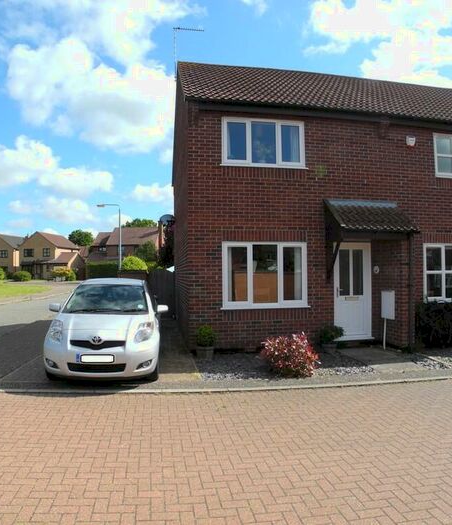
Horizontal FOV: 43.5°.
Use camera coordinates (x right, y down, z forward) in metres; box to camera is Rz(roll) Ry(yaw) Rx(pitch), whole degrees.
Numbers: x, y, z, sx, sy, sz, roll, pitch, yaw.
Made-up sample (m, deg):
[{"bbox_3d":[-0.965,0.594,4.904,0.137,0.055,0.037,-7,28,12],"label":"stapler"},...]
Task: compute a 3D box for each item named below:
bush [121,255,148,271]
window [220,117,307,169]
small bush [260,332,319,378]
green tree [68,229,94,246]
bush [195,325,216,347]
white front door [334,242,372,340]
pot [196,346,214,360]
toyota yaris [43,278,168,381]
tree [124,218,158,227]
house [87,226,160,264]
[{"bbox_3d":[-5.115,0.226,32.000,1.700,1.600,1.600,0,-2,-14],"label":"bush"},{"bbox_3d":[0.788,-2.395,11.445,1.790,1.050,0.100,0,-2,-14],"label":"window"},{"bbox_3d":[1.059,1.528,9.300,0.860,0.720,0.800,0,-2,-14],"label":"small bush"},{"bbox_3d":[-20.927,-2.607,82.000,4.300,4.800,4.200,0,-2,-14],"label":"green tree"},{"bbox_3d":[-0.375,1.334,10.350,0.380,0.410,0.380,-1,-2,0],"label":"bush"},{"bbox_3d":[2.677,0.598,11.888,0.880,2.080,0.100,0,-1,-14],"label":"white front door"},{"bbox_3d":[-0.369,1.645,10.200,0.310,0.250,0.310,0,-1,-14],"label":"pot"},{"bbox_3d":[-1.880,0.970,9.450,1.740,1.520,3.780,0,-1,-4],"label":"toyota yaris"},{"bbox_3d":[-13.591,-2.146,90.000,7.200,9.800,7.200,0,-1,-11],"label":"tree"},{"bbox_3d":[-13.151,-1.031,73.000,9.800,7.100,8.000,0,-1,2],"label":"house"}]

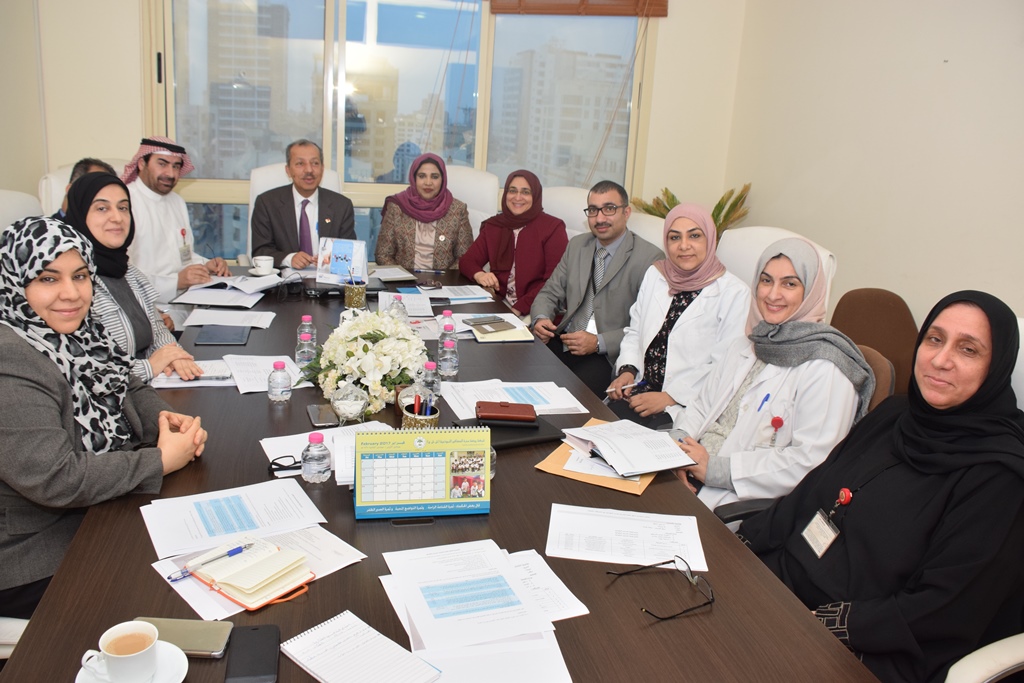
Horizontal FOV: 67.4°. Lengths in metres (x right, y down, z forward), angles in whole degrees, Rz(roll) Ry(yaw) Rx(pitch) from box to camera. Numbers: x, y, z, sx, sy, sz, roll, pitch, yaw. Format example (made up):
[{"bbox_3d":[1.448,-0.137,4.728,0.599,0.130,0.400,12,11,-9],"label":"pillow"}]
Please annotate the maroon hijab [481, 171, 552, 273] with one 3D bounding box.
[{"bbox_3d":[0.013,-0.614,3.880,0.310,0.480,0.280,7,15,13],"label":"maroon hijab"}]

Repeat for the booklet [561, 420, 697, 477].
[{"bbox_3d":[0.274,0.258,1.851,0.210,0.048,0.280,-5,18,-28],"label":"booklet"}]

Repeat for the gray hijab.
[{"bbox_3d":[0.850,-0.037,2.180,0.310,0.470,0.280,13,18,32],"label":"gray hijab"}]

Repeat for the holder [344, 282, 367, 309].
[{"bbox_3d":[-0.653,-0.195,3.233,0.090,0.105,0.090,3,15,-1],"label":"holder"}]

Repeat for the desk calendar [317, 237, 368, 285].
[{"bbox_3d":[-0.759,-0.361,3.436,0.212,0.194,0.100,5,16,5],"label":"desk calendar"}]

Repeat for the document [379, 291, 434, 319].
[{"bbox_3d":[-0.432,-0.144,3.121,0.210,0.012,0.297,0,16,-10],"label":"document"}]

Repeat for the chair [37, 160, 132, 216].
[{"bbox_3d":[-1.870,-0.237,3.770,0.680,1.210,0.660,16,20,37],"label":"chair"}]

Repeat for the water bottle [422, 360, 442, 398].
[{"bbox_3d":[-0.231,0.110,2.184,0.064,0.105,0.064,3,15,-1],"label":"water bottle"}]

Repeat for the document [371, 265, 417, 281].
[{"bbox_3d":[-0.608,-0.333,3.719,0.240,0.025,0.310,-4,18,-24],"label":"document"}]

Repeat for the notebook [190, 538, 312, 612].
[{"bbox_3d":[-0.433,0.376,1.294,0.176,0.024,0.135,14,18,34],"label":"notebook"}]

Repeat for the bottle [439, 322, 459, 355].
[{"bbox_3d":[-0.206,0.002,2.499,0.063,0.118,0.063,-1,17,-14],"label":"bottle"}]

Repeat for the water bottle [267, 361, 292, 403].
[{"bbox_3d":[-0.636,0.106,2.100,0.064,0.110,0.064,3,16,0],"label":"water bottle"}]

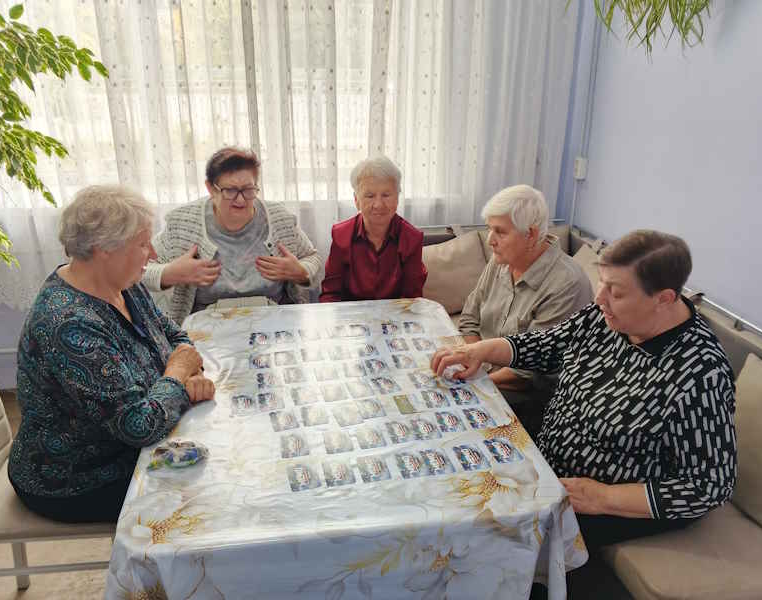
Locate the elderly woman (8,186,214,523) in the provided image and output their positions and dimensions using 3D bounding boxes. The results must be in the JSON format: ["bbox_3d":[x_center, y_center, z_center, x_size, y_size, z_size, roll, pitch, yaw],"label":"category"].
[{"bbox_3d":[-0.680,0.328,1.759,0.700,1.270,0.520,-5,22,-12],"label":"elderly woman"}]

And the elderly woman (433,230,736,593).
[{"bbox_3d":[0.490,0.424,1.603,0.680,1.205,0.700,-11,24,-26],"label":"elderly woman"}]

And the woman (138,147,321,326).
[{"bbox_3d":[-0.510,0.108,2.296,0.620,1.290,0.660,-5,22,-12],"label":"woman"}]

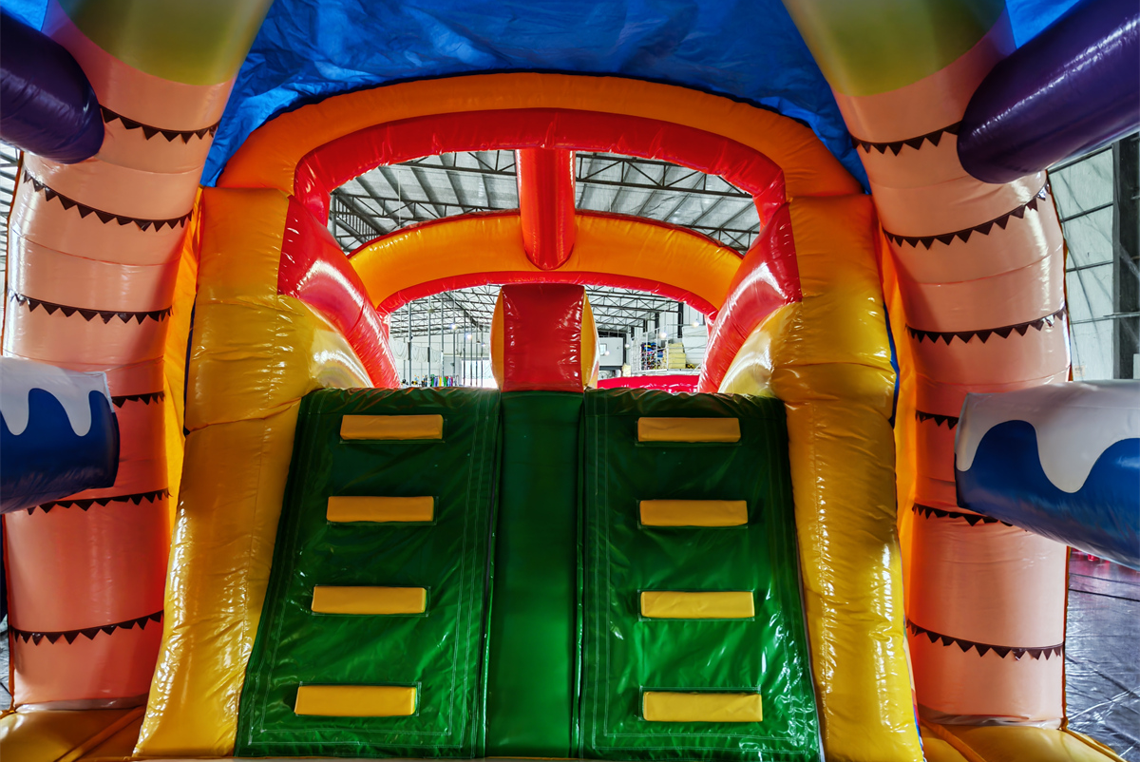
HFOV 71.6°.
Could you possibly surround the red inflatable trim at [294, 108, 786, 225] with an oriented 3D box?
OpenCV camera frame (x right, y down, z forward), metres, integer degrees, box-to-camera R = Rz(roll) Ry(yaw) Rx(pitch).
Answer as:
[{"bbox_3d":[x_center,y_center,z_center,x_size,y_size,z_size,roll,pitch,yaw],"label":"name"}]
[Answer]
[{"bbox_3d":[-0.135,-0.980,3.680,2.130,0.460,0.500,0,-1,0],"label":"red inflatable trim"}]

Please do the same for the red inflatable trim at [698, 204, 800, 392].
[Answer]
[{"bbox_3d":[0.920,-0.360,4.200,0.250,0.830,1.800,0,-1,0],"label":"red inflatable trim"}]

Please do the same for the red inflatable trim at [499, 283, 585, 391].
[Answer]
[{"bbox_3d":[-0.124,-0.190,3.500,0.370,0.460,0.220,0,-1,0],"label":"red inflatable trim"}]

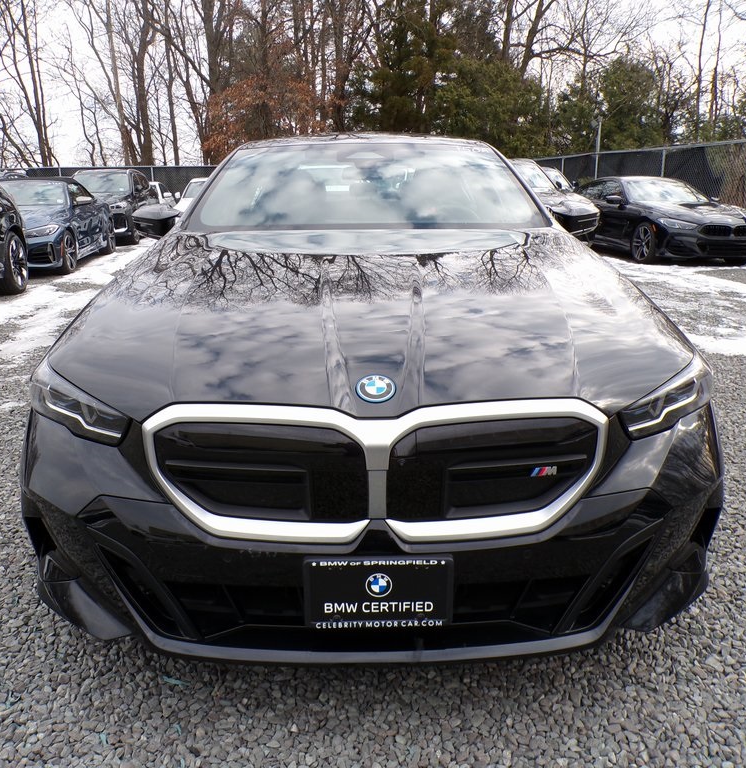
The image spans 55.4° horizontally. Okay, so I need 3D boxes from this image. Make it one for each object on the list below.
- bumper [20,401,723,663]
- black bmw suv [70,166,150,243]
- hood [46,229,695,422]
[{"bbox_3d":[0.004,0.258,1.685,1.870,0.560,0.530,-1,16,0],"label":"bumper"},{"bbox_3d":[-6.508,-4.452,17.513,1.890,1.670,4.700,-2,16,-6],"label":"black bmw suv"},{"bbox_3d":[-0.004,-0.274,2.127,1.620,0.310,1.550,-1,16,0],"label":"hood"}]

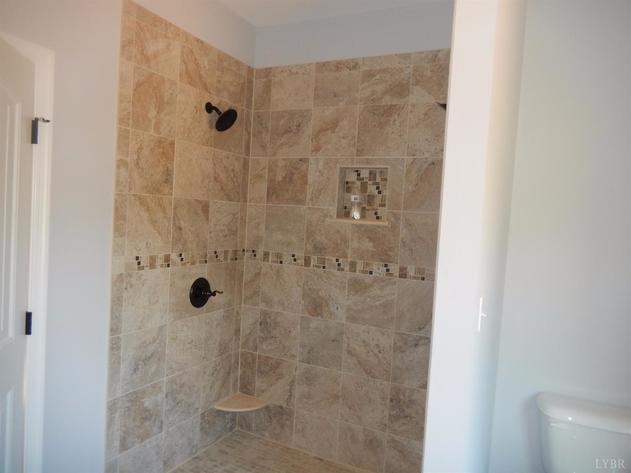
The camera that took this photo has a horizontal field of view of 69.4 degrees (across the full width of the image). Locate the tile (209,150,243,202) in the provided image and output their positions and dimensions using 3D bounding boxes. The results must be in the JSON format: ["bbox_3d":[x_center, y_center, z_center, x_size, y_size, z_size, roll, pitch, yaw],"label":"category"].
[{"bbox_3d":[-0.553,-0.371,2.869,0.010,0.302,0.302,5,3,26],"label":"tile"}]

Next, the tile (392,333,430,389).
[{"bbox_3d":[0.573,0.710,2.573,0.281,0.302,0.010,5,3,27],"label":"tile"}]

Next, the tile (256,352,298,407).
[{"bbox_3d":[-0.251,0.946,2.992,0.302,0.302,0.010,5,3,27],"label":"tile"}]

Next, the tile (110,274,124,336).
[{"bbox_3d":[-0.953,0.329,2.185,0.012,0.297,0.067,4,2,26],"label":"tile"}]

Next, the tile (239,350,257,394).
[{"bbox_3d":[-0.456,0.931,3.102,0.138,0.299,0.013,5,3,26],"label":"tile"}]

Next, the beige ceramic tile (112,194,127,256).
[{"bbox_3d":[-0.928,-0.057,2.159,0.010,0.302,0.072,5,3,26],"label":"beige ceramic tile"}]

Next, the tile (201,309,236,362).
[{"bbox_3d":[-0.616,0.626,2.903,0.013,0.302,0.293,5,3,26],"label":"tile"}]

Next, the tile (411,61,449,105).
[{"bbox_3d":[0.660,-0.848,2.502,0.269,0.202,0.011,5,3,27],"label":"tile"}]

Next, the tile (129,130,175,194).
[{"bbox_3d":[-0.831,-0.364,2.328,0.011,0.306,0.296,5,3,27],"label":"tile"}]

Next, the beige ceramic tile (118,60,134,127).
[{"bbox_3d":[-0.894,-0.666,2.141,0.010,0.302,0.084,5,3,27],"label":"beige ceramic tile"}]

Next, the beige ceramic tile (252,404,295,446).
[{"bbox_3d":[-0.270,1.218,3.004,0.306,0.257,0.011,5,3,27],"label":"beige ceramic tile"}]

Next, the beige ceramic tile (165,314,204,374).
[{"bbox_3d":[-0.749,0.628,2.639,0.010,0.302,0.302,5,3,26],"label":"beige ceramic tile"}]

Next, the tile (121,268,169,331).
[{"bbox_3d":[-0.866,0.325,2.345,0.010,0.302,0.302,5,3,26],"label":"tile"}]

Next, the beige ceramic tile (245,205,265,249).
[{"bbox_3d":[-0.399,-0.059,3.060,0.138,0.305,0.013,5,3,26],"label":"beige ceramic tile"}]

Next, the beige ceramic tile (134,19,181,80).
[{"bbox_3d":[-0.798,-0.924,2.305,0.011,0.202,0.296,5,3,27],"label":"beige ceramic tile"}]

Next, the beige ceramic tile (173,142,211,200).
[{"bbox_3d":[-0.695,-0.368,2.603,0.012,0.306,0.303,4,2,26],"label":"beige ceramic tile"}]

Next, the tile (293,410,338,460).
[{"bbox_3d":[0.004,1.242,2.864,0.302,0.240,0.010,5,3,26],"label":"tile"}]

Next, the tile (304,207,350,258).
[{"bbox_3d":[0.077,-0.021,2.824,0.303,0.305,0.013,5,3,26],"label":"tile"}]

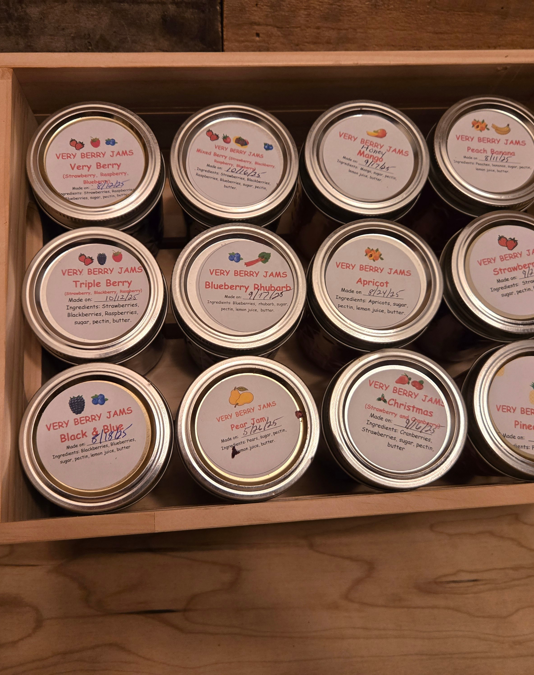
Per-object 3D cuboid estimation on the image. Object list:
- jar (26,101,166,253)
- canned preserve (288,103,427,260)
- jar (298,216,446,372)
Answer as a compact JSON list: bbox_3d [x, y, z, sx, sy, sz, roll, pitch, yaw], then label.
[{"bbox_3d":[-0.096,-0.084,0.364,0.073,0.096,0.073,-3,77,-5],"label":"jar"},{"bbox_3d":[0.052,-0.089,0.376,0.073,0.096,0.073,1,77,-4],"label":"canned preserve"},{"bbox_3d":[0.056,-0.020,0.361,0.073,0.095,0.073,1,77,-4],"label":"jar"}]

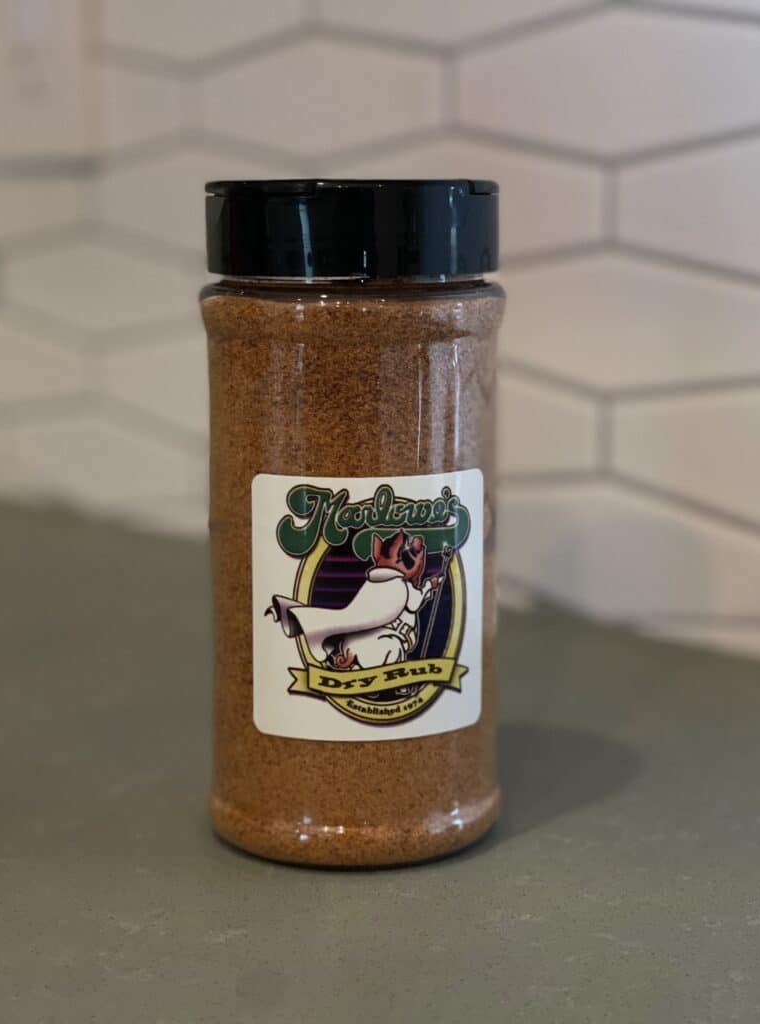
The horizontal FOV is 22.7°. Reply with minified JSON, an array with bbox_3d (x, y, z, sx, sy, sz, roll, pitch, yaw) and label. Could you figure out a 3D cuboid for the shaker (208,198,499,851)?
[{"bbox_3d":[-0.006,0.000,0.454,0.071,0.156,0.071,-2,10,-10],"label":"shaker"}]

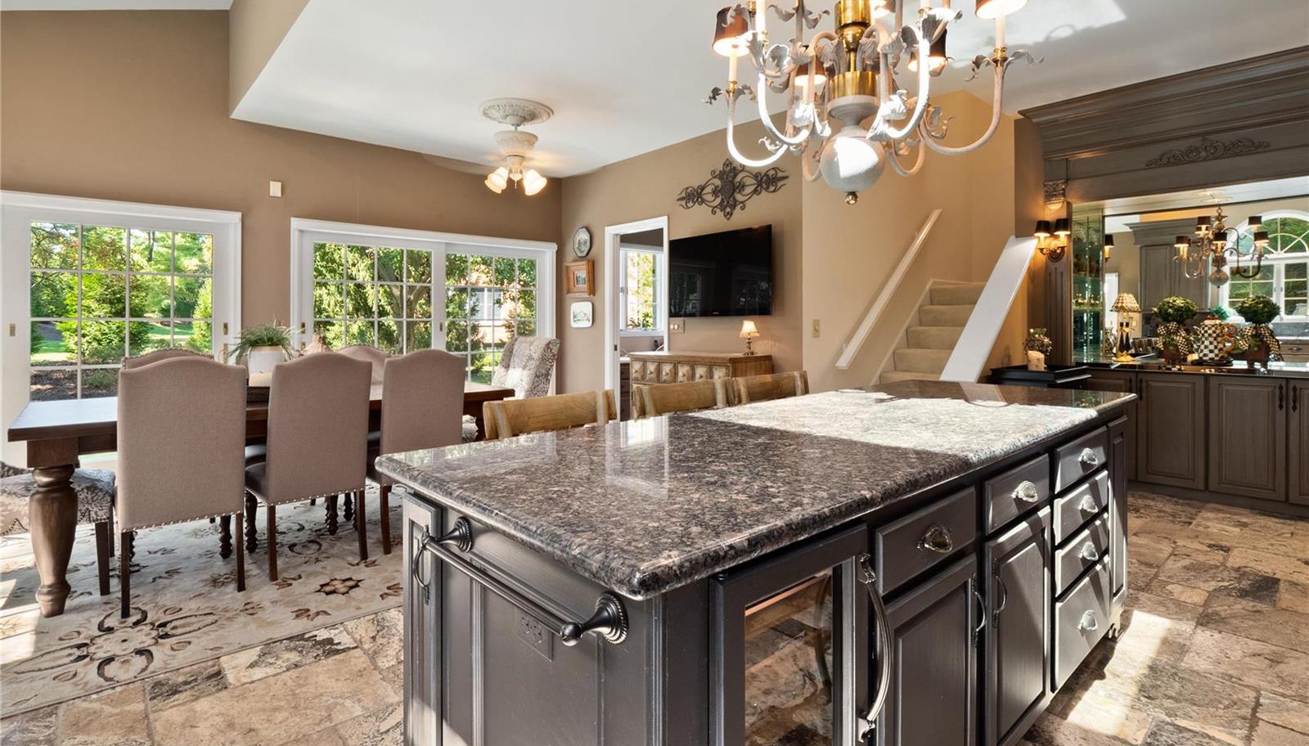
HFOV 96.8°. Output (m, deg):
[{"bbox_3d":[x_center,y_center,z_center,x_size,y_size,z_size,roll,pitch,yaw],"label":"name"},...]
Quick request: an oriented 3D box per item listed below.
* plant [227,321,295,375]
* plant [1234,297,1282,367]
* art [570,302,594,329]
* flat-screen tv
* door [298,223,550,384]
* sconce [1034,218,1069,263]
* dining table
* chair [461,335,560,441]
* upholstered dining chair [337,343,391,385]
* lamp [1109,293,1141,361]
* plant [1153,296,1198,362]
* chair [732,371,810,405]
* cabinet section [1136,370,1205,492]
[{"bbox_3d":[-2.180,-0.100,3.220,0.310,0.330,0.300,-3,5,-42],"label":"plant"},{"bbox_3d":[4.030,-0.275,3.890,0.230,0.470,0.240,-3,5,-41],"label":"plant"},{"bbox_3d":[-0.730,-0.586,5.850,0.030,0.260,0.340,-4,5,-42],"label":"art"},{"bbox_3d":[0.480,-0.742,4.420,0.070,0.630,1.030,-4,5,-42],"label":"flat-screen tv"},{"bbox_3d":[-2.160,-0.370,5.920,2.620,2.110,0.140,-3,5,-40],"label":"door"},{"bbox_3d":[3.090,-1.030,4.500,0.170,0.330,0.240,-3,5,-41],"label":"sconce"},{"bbox_3d":[-2.267,0.528,3.670,2.330,0.790,1.150,-4,5,-42],"label":"dining table"},{"bbox_3d":[-1.234,0.277,4.583,0.680,1.110,0.540,-4,5,-42],"label":"chair"},{"bbox_3d":[-2.270,0.304,4.630,0.480,1.070,0.620,-4,5,-42],"label":"upholstered dining chair"},{"bbox_3d":[3.620,-0.348,4.480,0.185,0.520,0.185,-3,5,-41],"label":"lamp"},{"bbox_3d":[4.130,-0.344,4.610,0.260,0.520,0.260,-4,5,-42],"label":"plant"},{"bbox_3d":[0.765,0.507,2.760,0.540,0.980,0.550,-3,4,-44],"label":"chair"},{"bbox_3d":[3.710,0.375,4.170,0.345,0.750,0.550,3,4,44],"label":"cabinet section"}]

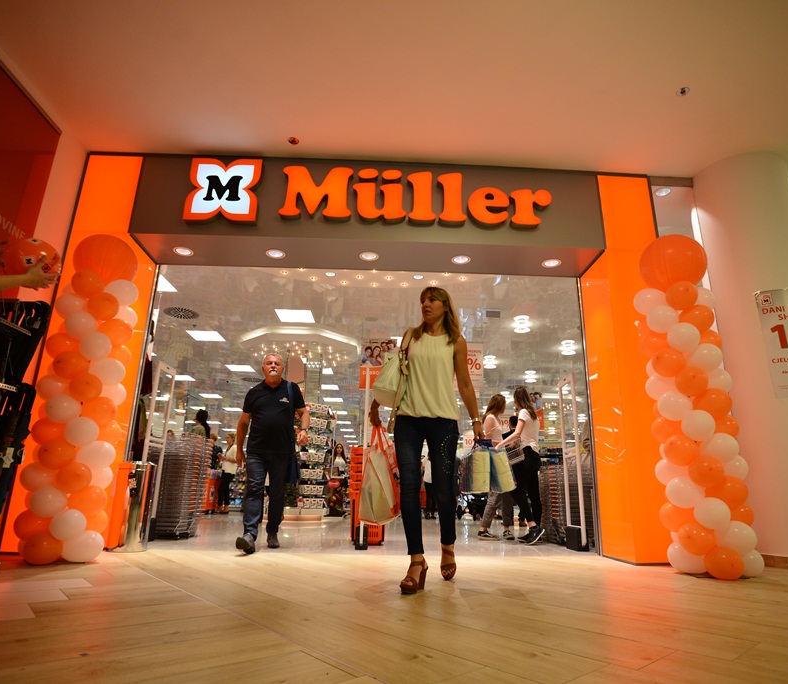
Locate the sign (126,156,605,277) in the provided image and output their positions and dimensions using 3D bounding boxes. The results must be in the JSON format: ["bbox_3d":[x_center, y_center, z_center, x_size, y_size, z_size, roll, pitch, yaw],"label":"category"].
[{"bbox_3d":[-0.216,-1.220,4.836,4.390,0.810,0.680,2,-17,-2],"label":"sign"}]

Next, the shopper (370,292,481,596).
[{"bbox_3d":[0.194,0.515,2.926,0.660,1.765,0.560,-1,-17,10],"label":"shopper"}]

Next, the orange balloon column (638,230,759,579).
[{"bbox_3d":[2.195,0.372,3.617,0.560,2.535,0.560,2,-17,-2],"label":"orange balloon column"}]

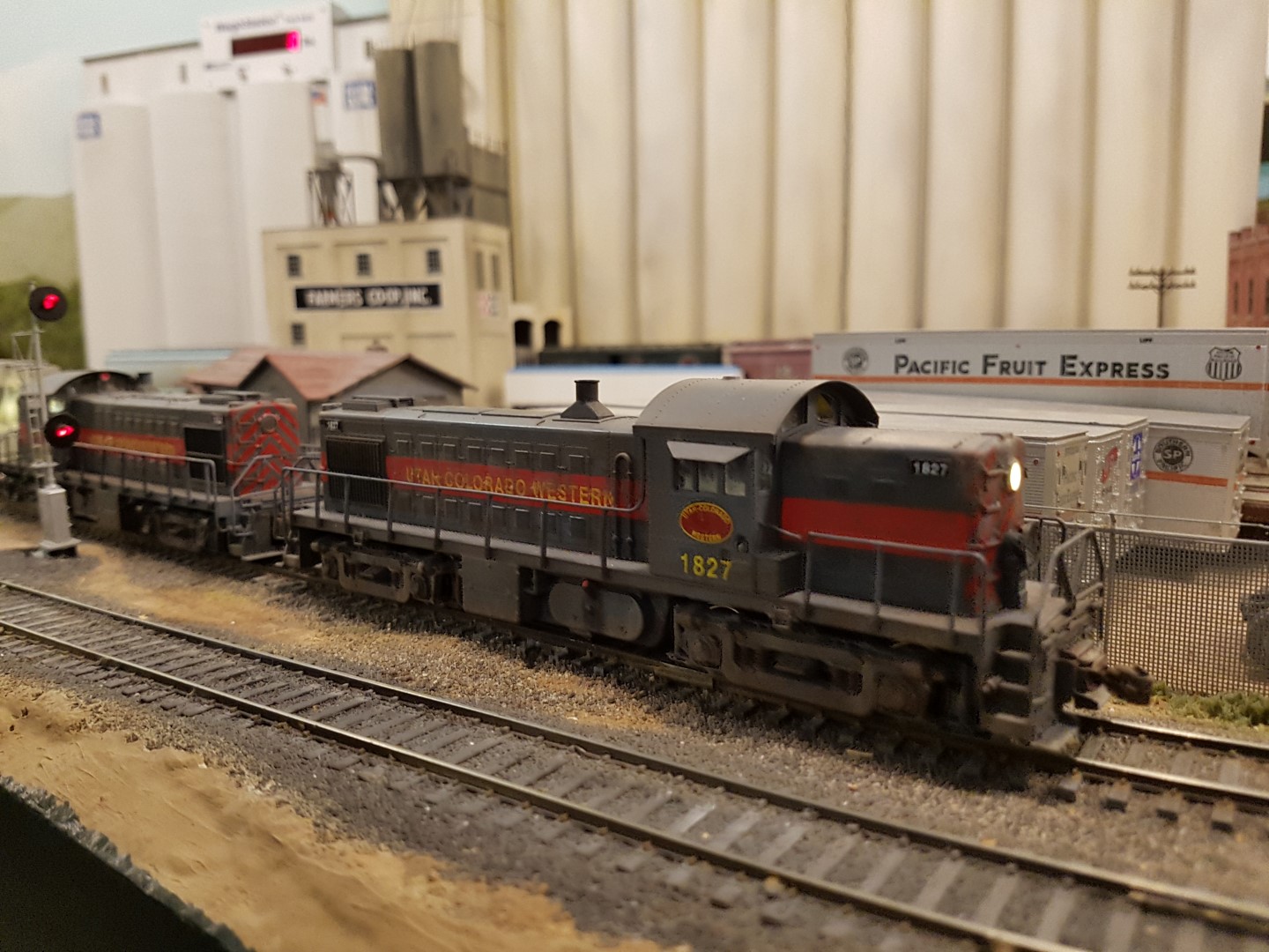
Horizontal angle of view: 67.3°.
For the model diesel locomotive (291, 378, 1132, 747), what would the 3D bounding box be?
[{"bbox_3d":[-0.007,0.006,0.192,0.192,0.051,0.036,5,9,40],"label":"model diesel locomotive"}]

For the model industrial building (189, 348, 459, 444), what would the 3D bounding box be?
[{"bbox_3d":[-0.168,-0.032,0.494,0.162,0.069,0.103,5,9,40],"label":"model industrial building"}]

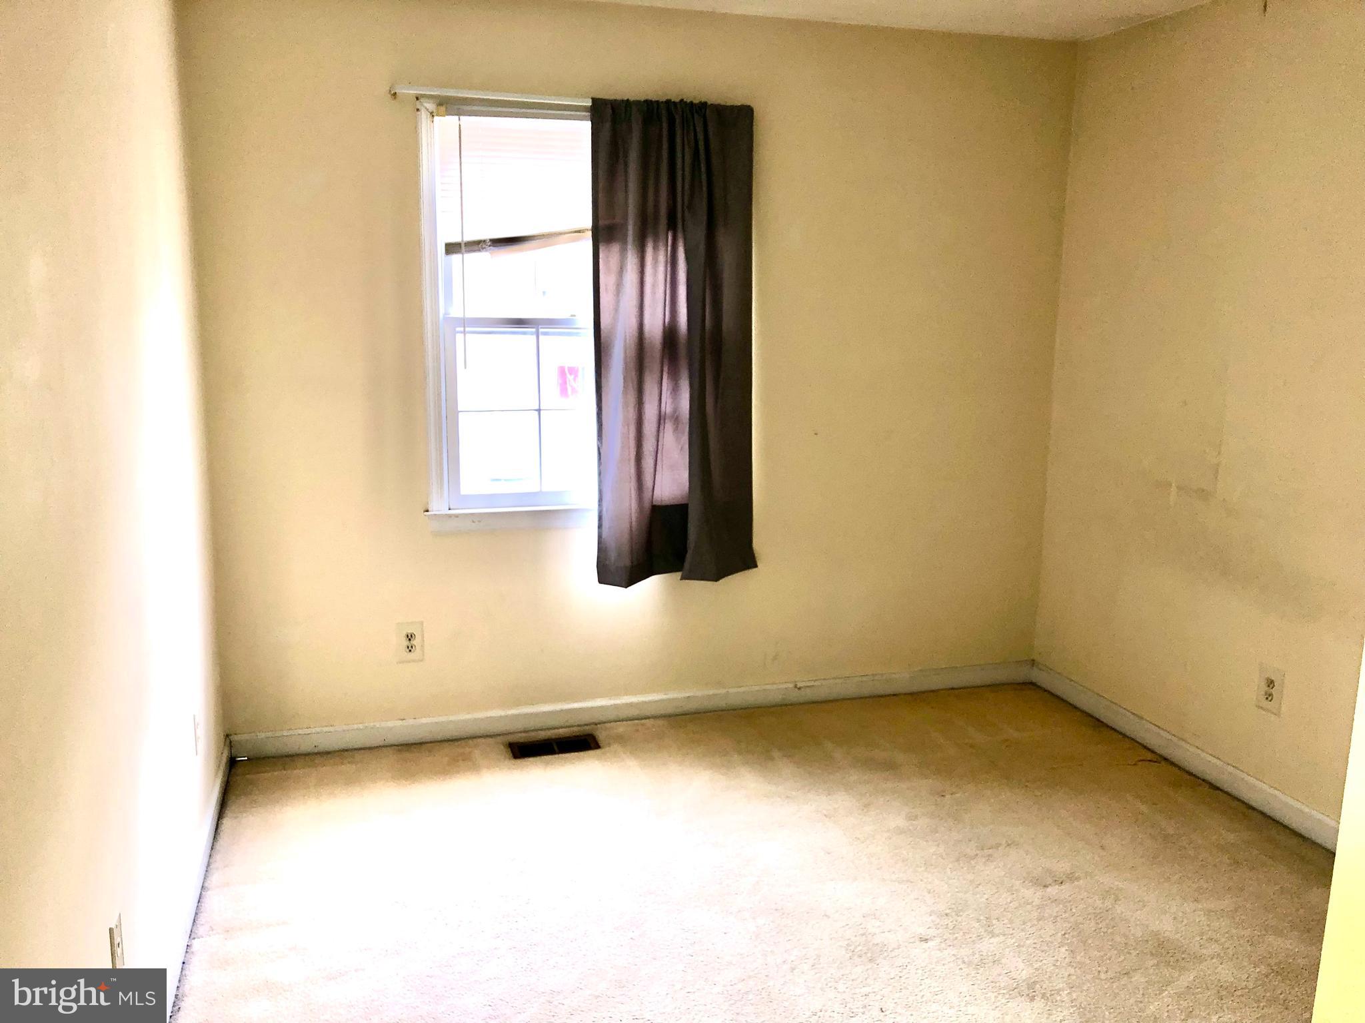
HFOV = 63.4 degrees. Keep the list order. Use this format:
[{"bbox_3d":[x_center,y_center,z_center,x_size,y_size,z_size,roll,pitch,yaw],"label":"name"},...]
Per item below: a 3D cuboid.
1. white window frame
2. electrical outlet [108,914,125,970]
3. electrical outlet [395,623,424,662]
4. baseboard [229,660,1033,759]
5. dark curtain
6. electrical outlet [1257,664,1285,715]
[{"bbox_3d":[-0.346,-0.650,3.695,1.020,1.335,0.100,-3,11,-17],"label":"white window frame"},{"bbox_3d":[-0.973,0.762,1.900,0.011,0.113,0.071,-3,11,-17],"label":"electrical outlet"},{"bbox_3d":[-0.916,0.441,3.718,0.087,0.136,0.010,-3,11,-17],"label":"electrical outlet"},{"bbox_3d":[-0.036,0.711,4.041,3.035,0.086,0.014,-3,11,-17],"label":"baseboard"},{"bbox_3d":[-0.018,-0.547,3.742,0.590,1.600,0.105,-3,11,-17],"label":"dark curtain"},{"bbox_3d":[1.756,0.535,3.307,0.010,0.133,0.089,-3,11,-17],"label":"electrical outlet"}]

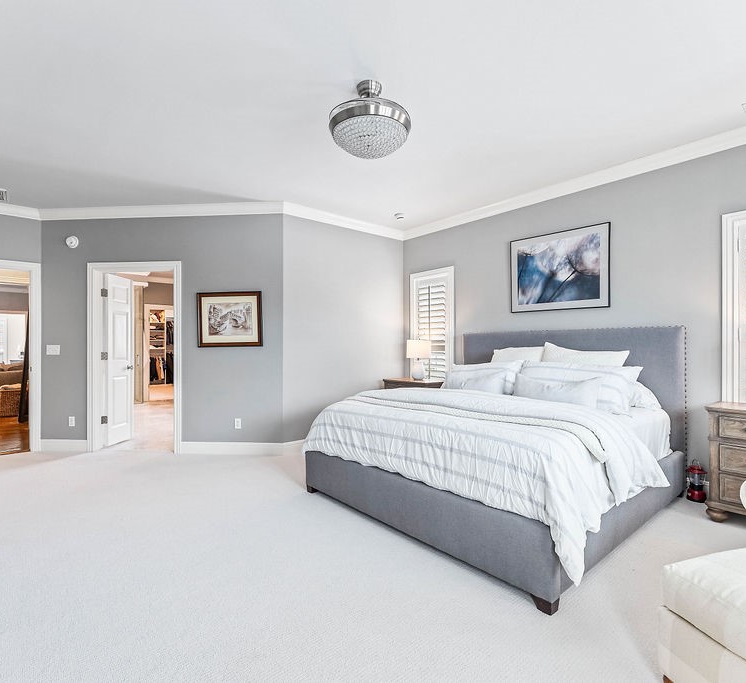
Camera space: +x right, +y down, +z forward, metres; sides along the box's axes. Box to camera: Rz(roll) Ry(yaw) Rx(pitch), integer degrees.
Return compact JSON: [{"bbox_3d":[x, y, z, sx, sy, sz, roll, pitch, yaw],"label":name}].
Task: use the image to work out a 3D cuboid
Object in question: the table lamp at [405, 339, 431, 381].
[{"bbox_3d":[0.573,0.229,5.014,0.305,0.520,0.305,0,0,0],"label":"table lamp"}]

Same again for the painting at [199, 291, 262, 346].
[{"bbox_3d":[-1.568,-0.240,4.377,0.735,0.600,0.035,0,0,4],"label":"painting"}]

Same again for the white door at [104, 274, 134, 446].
[{"bbox_3d":[-3.108,0.222,4.883,0.036,2.030,0.420,0,0,3],"label":"white door"}]

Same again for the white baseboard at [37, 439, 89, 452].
[{"bbox_3d":[-3.490,1.186,4.512,0.550,0.130,0.020,0,0,4],"label":"white baseboard"}]

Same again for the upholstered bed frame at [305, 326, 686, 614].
[{"bbox_3d":[0.975,0.565,3.214,2.160,1.330,2.070,0,-1,-41],"label":"upholstered bed frame"}]

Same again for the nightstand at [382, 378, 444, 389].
[{"bbox_3d":[0.584,0.868,4.938,0.420,0.750,0.950,0,-1,-41],"label":"nightstand"}]

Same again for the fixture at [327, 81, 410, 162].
[{"bbox_3d":[-0.016,-1.309,2.347,0.490,0.390,0.490,0,0,0],"label":"fixture"}]

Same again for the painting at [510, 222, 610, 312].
[{"bbox_3d":[1.786,-0.687,3.925,0.035,0.765,0.980,0,-1,-41],"label":"painting"}]

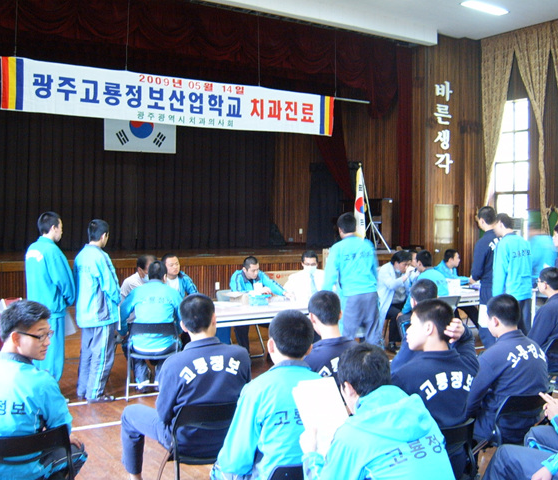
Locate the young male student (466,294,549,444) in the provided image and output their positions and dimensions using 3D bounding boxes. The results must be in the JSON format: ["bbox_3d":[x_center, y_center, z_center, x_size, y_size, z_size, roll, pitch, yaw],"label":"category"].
[{"bbox_3d":[1.280,0.953,4.320,0.540,1.280,0.740,-1,2,-31],"label":"young male student"}]

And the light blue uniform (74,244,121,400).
[{"bbox_3d":[-1.730,0.748,6.520,0.480,1.470,0.380,2,3,45],"label":"light blue uniform"}]

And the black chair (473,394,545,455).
[{"bbox_3d":[1.321,1.213,4.080,0.450,0.760,0.500,-1,2,-26],"label":"black chair"}]

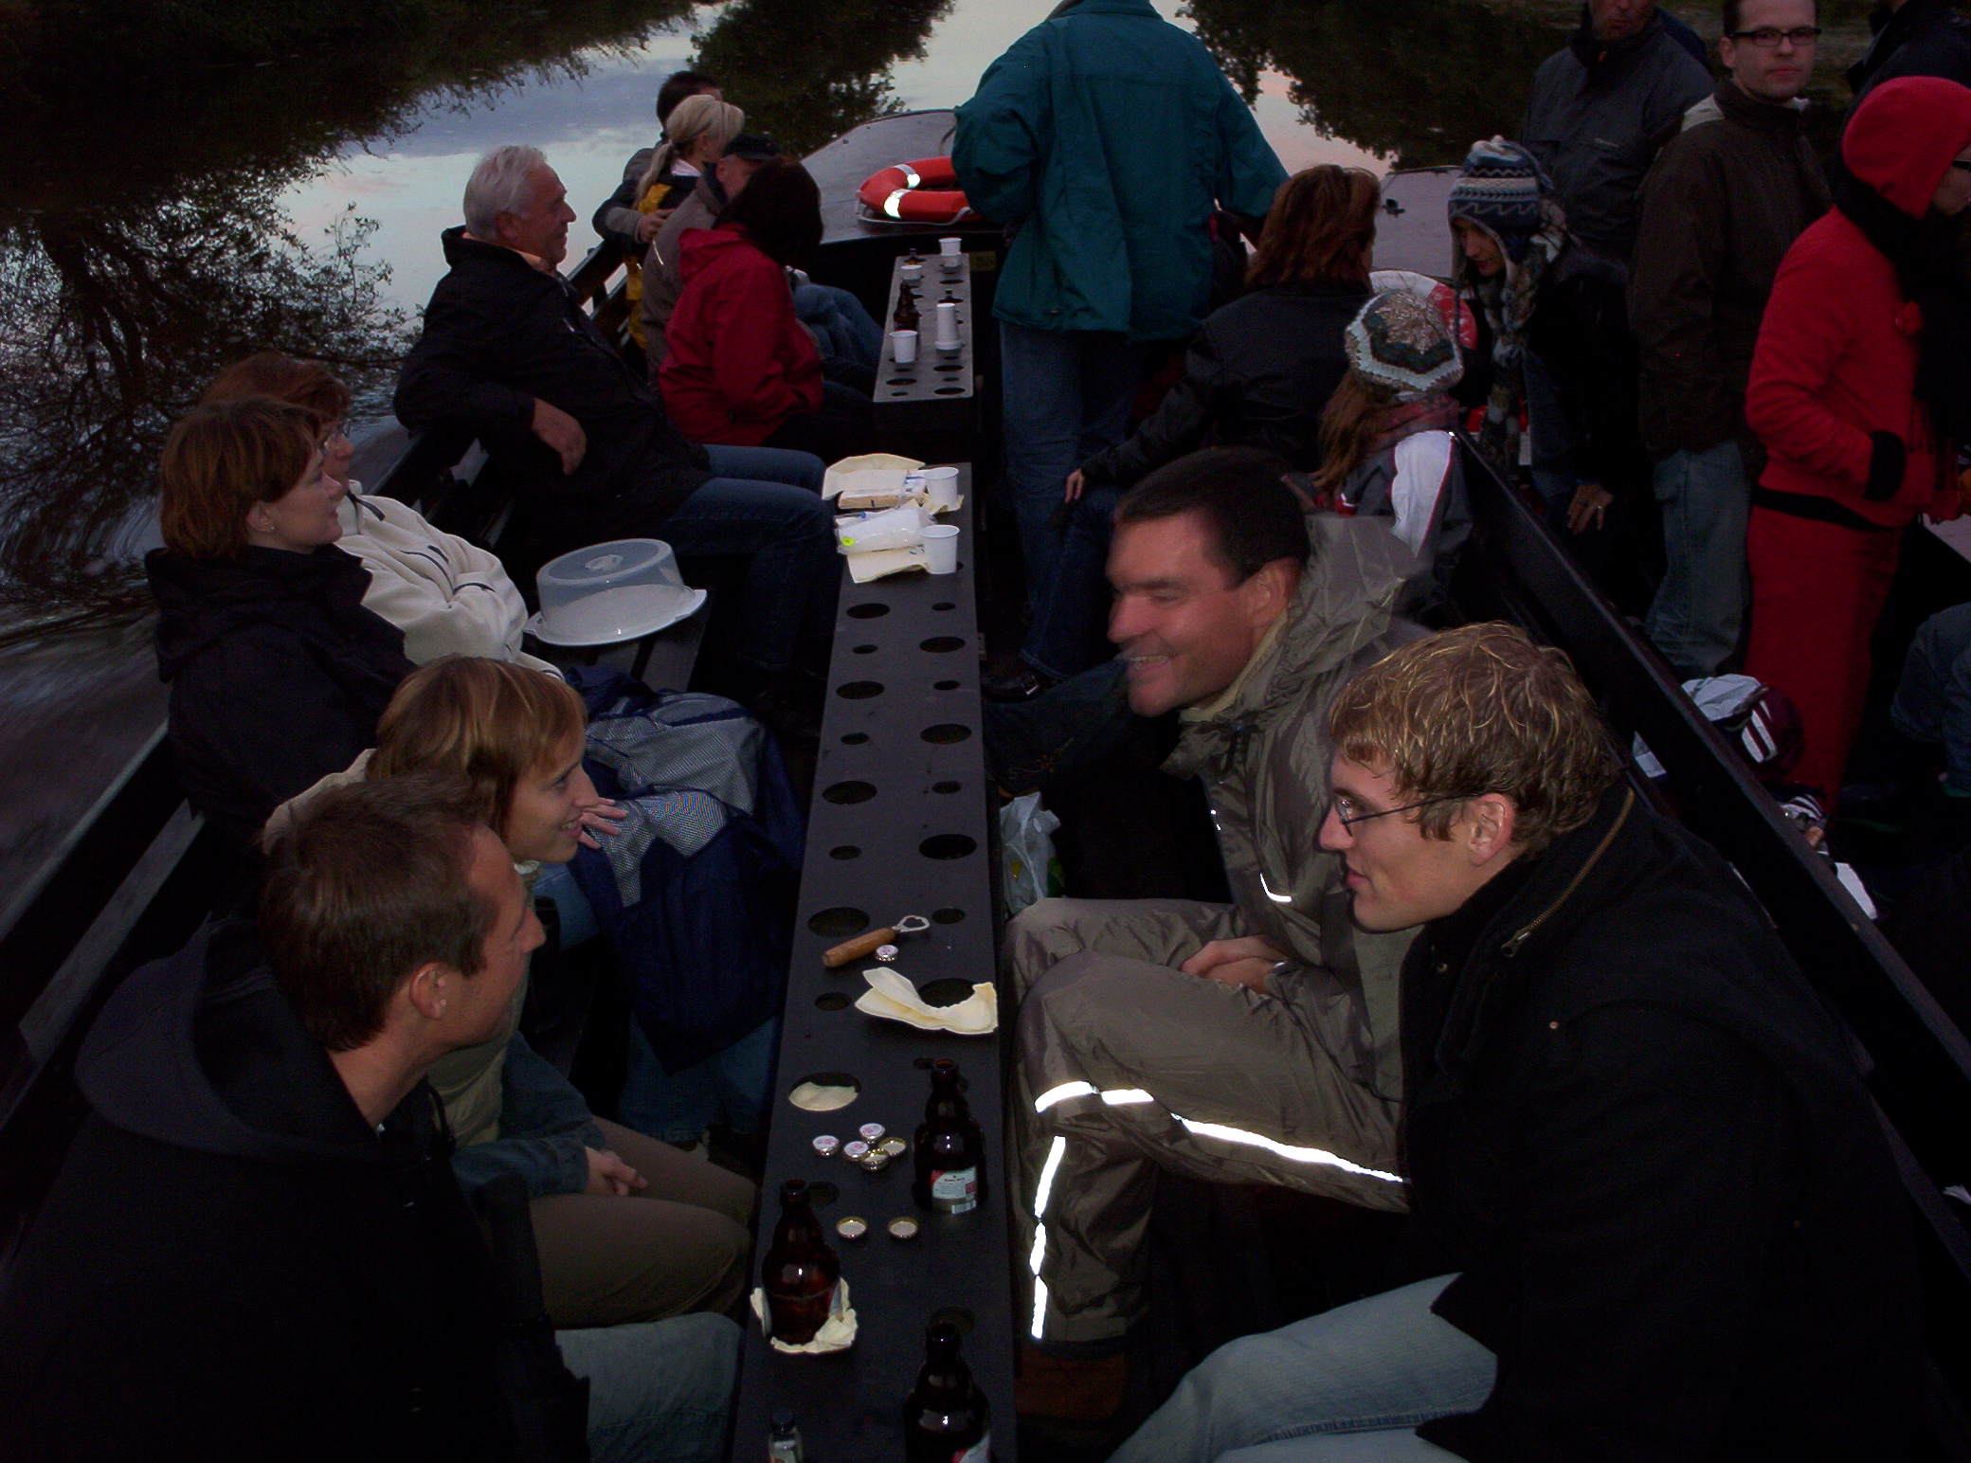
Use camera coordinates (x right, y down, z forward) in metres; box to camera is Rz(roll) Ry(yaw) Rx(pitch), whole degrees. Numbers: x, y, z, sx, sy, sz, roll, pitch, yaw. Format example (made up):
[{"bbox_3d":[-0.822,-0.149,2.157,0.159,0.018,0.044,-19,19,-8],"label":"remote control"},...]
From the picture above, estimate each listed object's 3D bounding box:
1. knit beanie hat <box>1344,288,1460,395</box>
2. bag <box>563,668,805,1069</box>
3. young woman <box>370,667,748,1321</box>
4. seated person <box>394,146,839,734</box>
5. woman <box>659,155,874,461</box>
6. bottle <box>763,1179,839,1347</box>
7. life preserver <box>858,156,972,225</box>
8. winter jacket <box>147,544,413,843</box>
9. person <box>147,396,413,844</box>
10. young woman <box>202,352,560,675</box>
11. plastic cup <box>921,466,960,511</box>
[{"bbox_3d":[0.686,-0.637,3.340,0.190,0.170,0.205,0,44,0],"label":"knit beanie hat"},{"bbox_3d":[-0.465,0.207,2.893,0.390,0.420,0.500,-1,24,-1],"label":"bag"},{"bbox_3d":[-0.477,0.454,2.104,0.620,1.130,0.500,-2,24,-4],"label":"young woman"},{"bbox_3d":[-0.707,-0.542,4.162,0.840,1.240,0.640,2,24,3],"label":"seated person"},{"bbox_3d":[-0.559,-0.725,4.686,0.620,1.140,0.500,-9,26,-19],"label":"woman"},{"bbox_3d":[-0.169,0.484,1.861,0.070,0.175,0.070,-1,24,-1],"label":"bottle"},{"bbox_3d":[-0.064,-1.773,6.727,0.720,0.110,0.720,-1,24,-1],"label":"life preserver"},{"bbox_3d":[-0.831,0.066,2.622,0.440,0.580,0.490,-6,25,-12],"label":"winter jacket"},{"bbox_3d":[-0.702,0.147,2.673,0.700,1.210,0.500,-6,25,-12],"label":"person"},{"bbox_3d":[-0.720,0.017,3.020,0.740,1.160,0.520,-3,24,-6],"label":"young woman"},{"bbox_3d":[-0.090,-0.494,4.099,0.072,0.082,0.072,0,24,0],"label":"plastic cup"}]

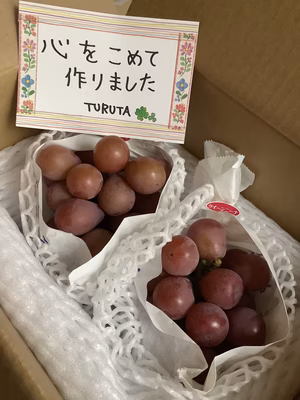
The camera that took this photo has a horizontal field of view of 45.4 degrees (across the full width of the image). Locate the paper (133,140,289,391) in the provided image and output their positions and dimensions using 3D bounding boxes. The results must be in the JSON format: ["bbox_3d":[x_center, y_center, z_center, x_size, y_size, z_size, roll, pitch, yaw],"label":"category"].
[{"bbox_3d":[0.051,0.060,0.294,0.118,0.110,0.172,13,56,6],"label":"paper"}]

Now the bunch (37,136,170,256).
[{"bbox_3d":[-0.041,0.001,0.328,0.112,0.085,0.115,15,56,7],"label":"bunch"}]

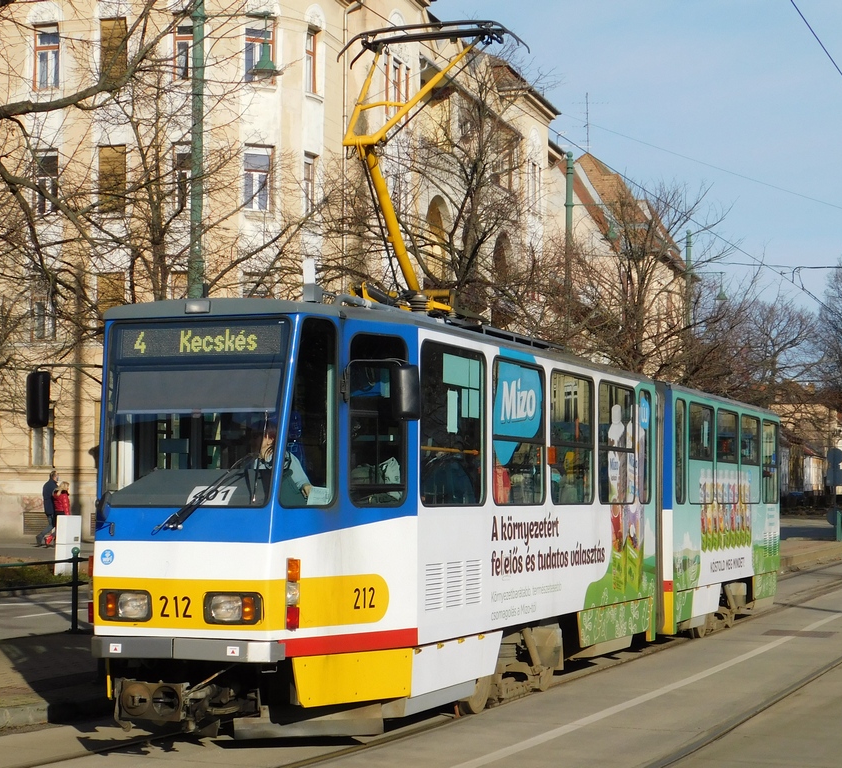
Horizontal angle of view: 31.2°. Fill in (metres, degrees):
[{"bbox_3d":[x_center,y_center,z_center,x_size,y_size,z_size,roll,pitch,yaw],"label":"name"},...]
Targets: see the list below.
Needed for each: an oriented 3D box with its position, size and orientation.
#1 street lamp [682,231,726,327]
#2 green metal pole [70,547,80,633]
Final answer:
[{"bbox_3d":[7.667,0.314,40.705,1.180,8.750,0.450,-1,-4,15],"label":"street lamp"},{"bbox_3d":[-4.042,2.392,17.638,0.110,1.000,0.110,-2,-5,27],"label":"green metal pole"}]

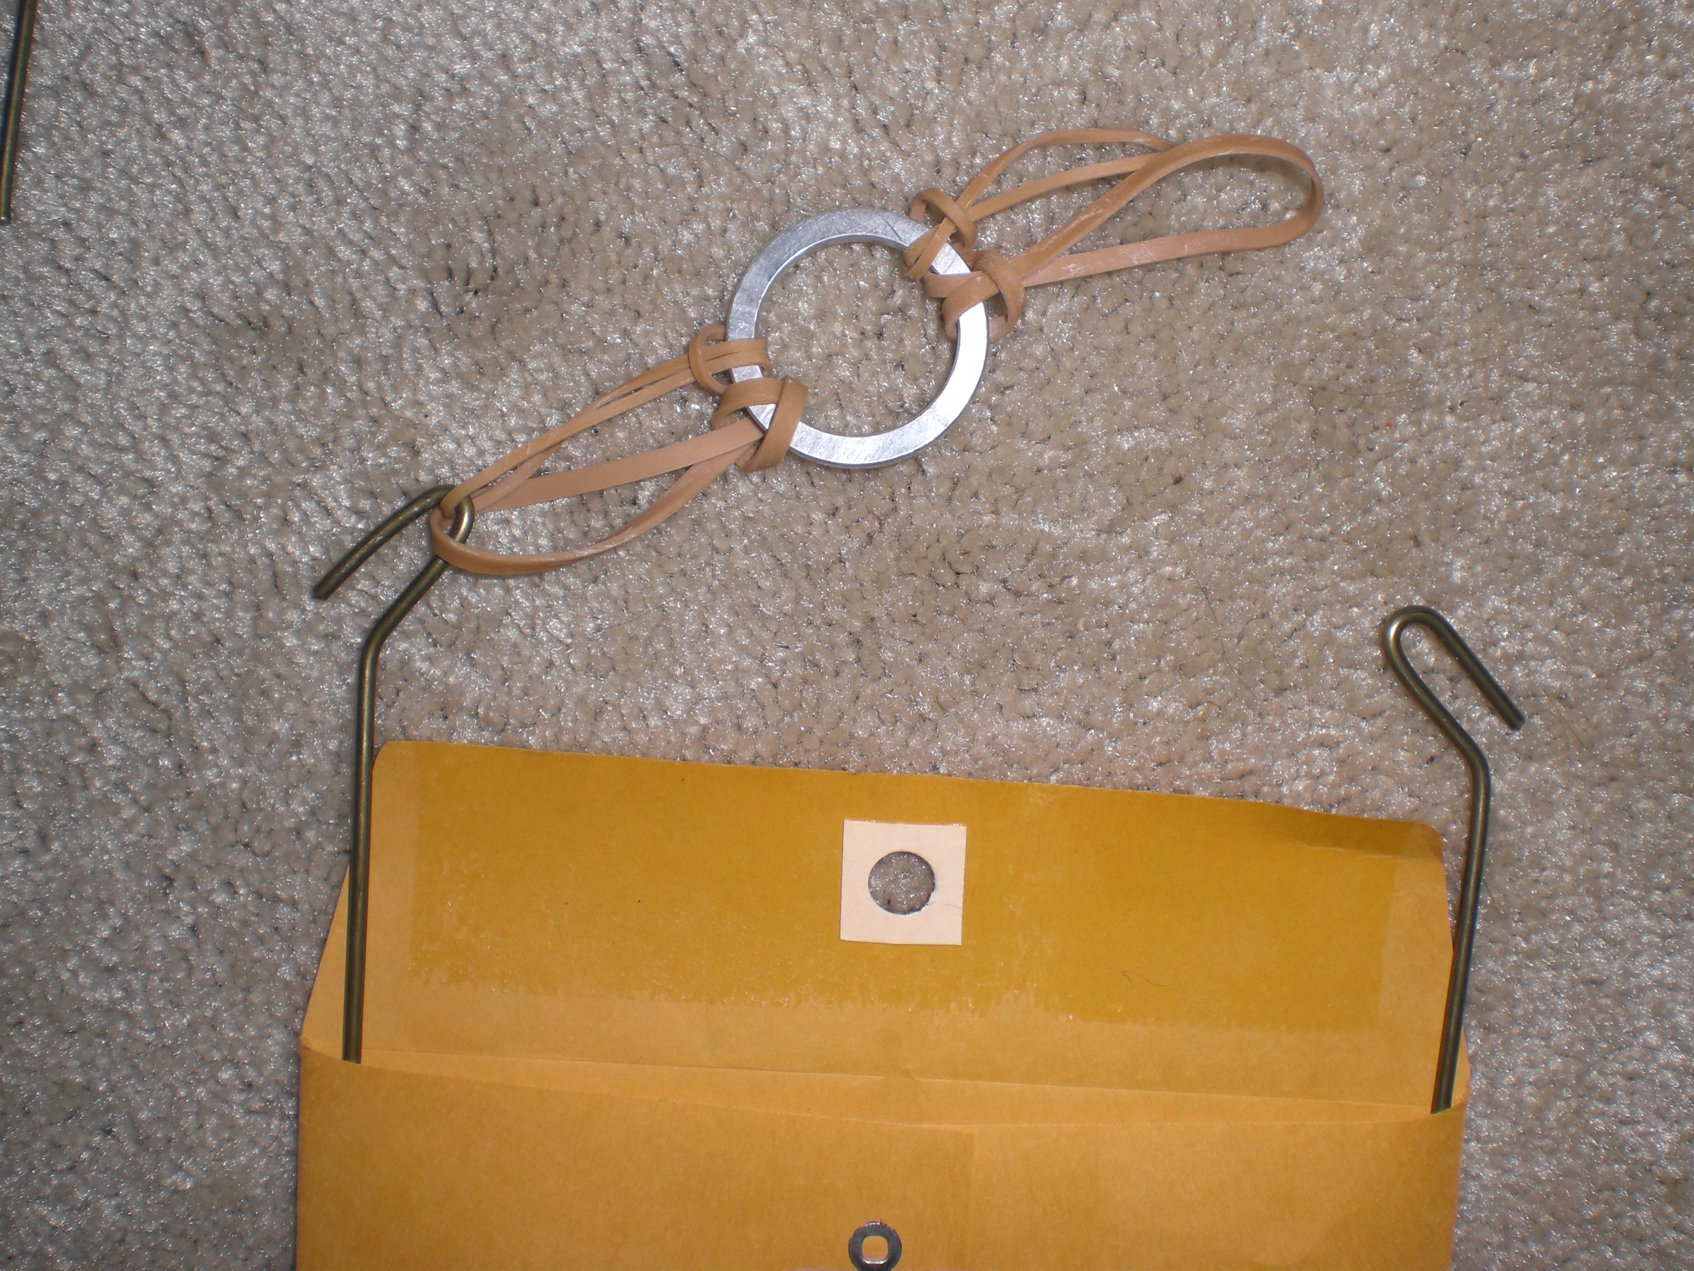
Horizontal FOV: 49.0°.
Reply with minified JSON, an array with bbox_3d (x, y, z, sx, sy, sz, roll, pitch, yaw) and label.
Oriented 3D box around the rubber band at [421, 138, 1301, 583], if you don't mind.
[{"bbox_3d":[0.002,-0.043,0.256,0.133,0.011,0.032,-24,84,-3],"label":"rubber band"}]

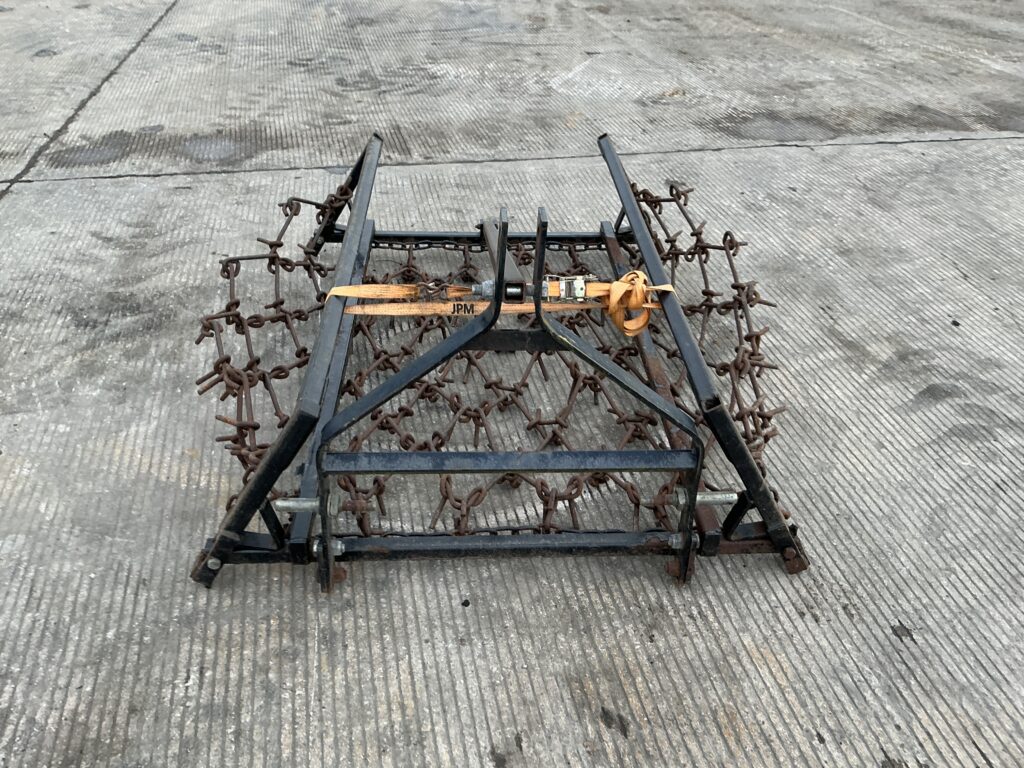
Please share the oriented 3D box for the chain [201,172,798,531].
[{"bbox_3d":[-0.040,-0.167,2.168,1.534,0.348,1.422,0,35,-3],"label":"chain"}]

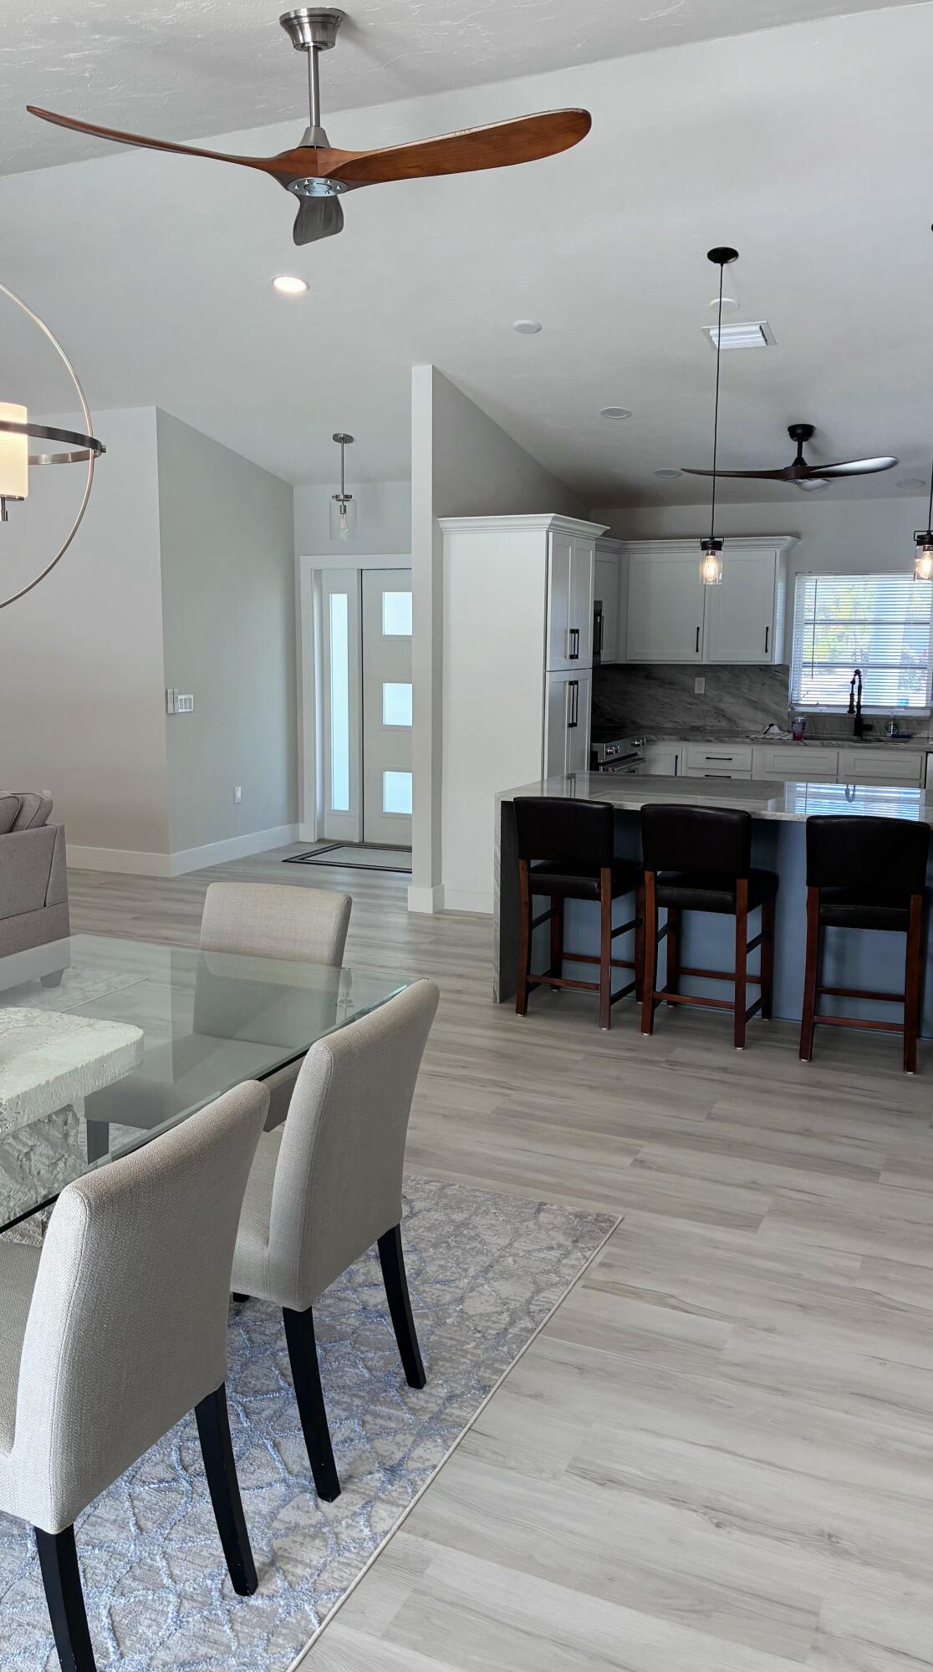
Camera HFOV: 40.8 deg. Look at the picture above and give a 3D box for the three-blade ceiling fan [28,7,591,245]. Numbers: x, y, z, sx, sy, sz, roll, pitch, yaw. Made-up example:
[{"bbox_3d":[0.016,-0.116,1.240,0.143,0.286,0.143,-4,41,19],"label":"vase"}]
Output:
[{"bbox_3d":[-0.419,-1.982,3.486,1.370,0.450,1.240,-1,9,-6],"label":"three-blade ceiling fan"}]

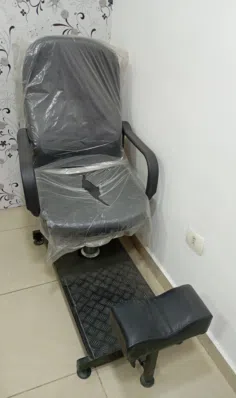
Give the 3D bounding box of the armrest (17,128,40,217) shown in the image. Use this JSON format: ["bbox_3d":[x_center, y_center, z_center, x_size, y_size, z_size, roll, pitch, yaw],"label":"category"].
[{"bbox_3d":[-0.401,-0.131,1.431,0.060,0.258,0.420,-7,35,-18],"label":"armrest"}]

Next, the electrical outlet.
[{"bbox_3d":[0.322,0.178,1.355,0.012,0.086,0.113,-10,36,-21],"label":"electrical outlet"}]

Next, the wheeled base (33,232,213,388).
[{"bbox_3d":[-0.045,0.311,1.478,0.503,0.428,0.996,-10,36,-21],"label":"wheeled base"}]

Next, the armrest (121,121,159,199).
[{"bbox_3d":[0.101,-0.196,1.601,0.060,0.258,0.420,-7,35,-18],"label":"armrest"}]

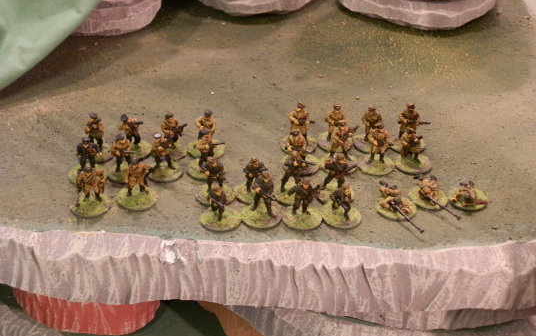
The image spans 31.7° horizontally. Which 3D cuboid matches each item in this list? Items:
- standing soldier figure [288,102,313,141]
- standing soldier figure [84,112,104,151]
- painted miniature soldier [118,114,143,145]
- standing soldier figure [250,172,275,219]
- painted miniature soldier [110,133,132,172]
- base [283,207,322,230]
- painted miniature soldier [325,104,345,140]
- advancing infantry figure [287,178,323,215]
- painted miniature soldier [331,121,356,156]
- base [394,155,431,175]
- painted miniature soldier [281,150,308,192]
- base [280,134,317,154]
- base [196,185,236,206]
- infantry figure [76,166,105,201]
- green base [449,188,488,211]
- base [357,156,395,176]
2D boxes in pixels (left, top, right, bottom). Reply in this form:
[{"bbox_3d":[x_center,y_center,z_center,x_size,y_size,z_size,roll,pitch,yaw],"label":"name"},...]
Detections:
[{"bbox_3d":[0.023,-0.032,0.655,0.015,0.031,0.013,-8,31,-15],"label":"standing soldier figure"},{"bbox_3d":[-0.116,-0.025,0.631,0.013,0.028,0.011,-9,34,-17],"label":"standing soldier figure"},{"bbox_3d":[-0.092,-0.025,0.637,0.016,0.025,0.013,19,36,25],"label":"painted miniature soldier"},{"bbox_3d":[-0.002,0.015,0.577,0.015,0.030,0.013,-7,32,-15],"label":"standing soldier figure"},{"bbox_3d":[-0.096,-0.012,0.619,0.015,0.027,0.013,-8,32,-17],"label":"painted miniature soldier"},{"bbox_3d":[0.021,0.030,0.582,0.025,0.002,0.025,2,30,0],"label":"base"},{"bbox_3d":[0.048,-0.031,0.658,0.015,0.029,0.013,0,30,-3],"label":"painted miniature soldier"},{"bbox_3d":[0.023,0.017,0.577,0.021,0.026,0.013,-1,31,-4],"label":"advancing infantry figure"},{"bbox_3d":[0.052,-0.019,0.637,0.018,0.028,0.012,-3,31,-7],"label":"painted miniature soldier"},{"bbox_3d":[0.099,-0.003,0.637,0.025,0.003,0.025,2,32,0],"label":"base"},{"bbox_3d":[0.016,0.001,0.600,0.016,0.028,0.017,-23,38,-36],"label":"painted miniature soldier"},{"bbox_3d":[0.022,-0.016,0.654,0.025,0.003,0.025,2,32,0],"label":"base"},{"bbox_3d":[-0.033,0.017,0.602,0.025,0.002,0.025,2,30,0],"label":"base"},{"bbox_3d":[-0.110,0.009,0.585,0.018,0.024,0.013,-5,30,-11],"label":"infantry figure"},{"bbox_3d":[0.129,0.019,0.606,0.025,0.002,0.025,2,31,0],"label":"green base"},{"bbox_3d":[0.073,-0.002,0.640,0.025,0.002,0.025,2,31,0],"label":"base"}]

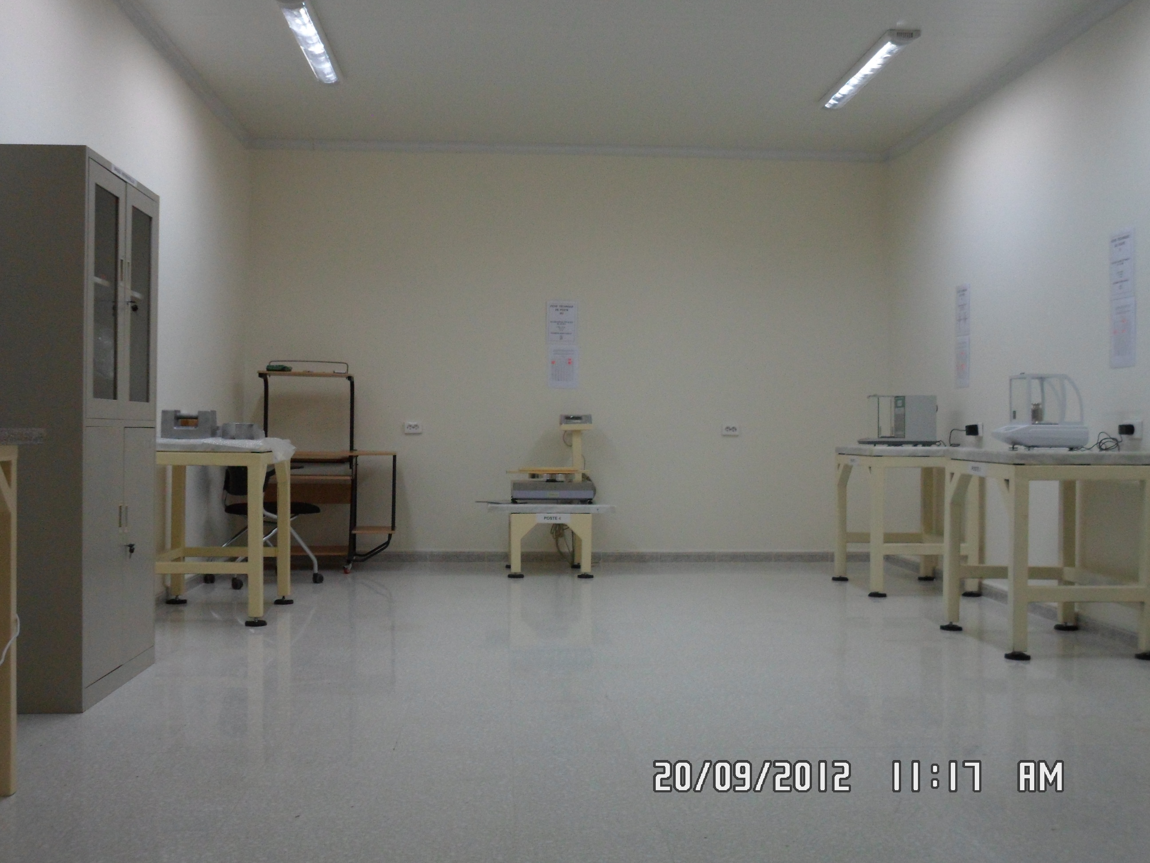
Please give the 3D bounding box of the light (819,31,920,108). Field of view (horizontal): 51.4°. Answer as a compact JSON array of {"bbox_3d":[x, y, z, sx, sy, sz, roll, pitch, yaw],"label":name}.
[{"bbox_3d":[1.568,-1.920,6.478,0.154,0.070,1.272,0,0,-4],"label":"light"}]

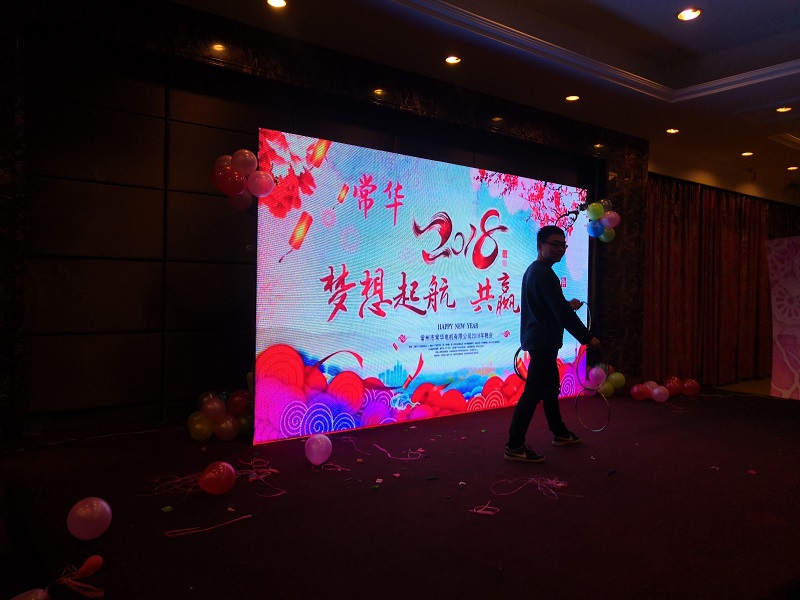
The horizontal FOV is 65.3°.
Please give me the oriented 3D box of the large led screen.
[{"bbox_3d":[0.524,-0.099,6.231,4.253,2.470,0.120,0,1,-38],"label":"large led screen"}]

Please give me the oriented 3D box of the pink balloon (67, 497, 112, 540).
[{"bbox_3d":[-1.475,1.041,2.966,0.222,0.207,0.217,0,1,-26],"label":"pink balloon"}]

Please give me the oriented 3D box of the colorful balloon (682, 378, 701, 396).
[{"bbox_3d":[3.497,1.054,7.496,0.215,0.209,0.215,1,1,25],"label":"colorful balloon"}]

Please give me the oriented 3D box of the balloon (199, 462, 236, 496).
[{"bbox_3d":[-1.064,1.044,3.657,0.217,0.199,0.212,1,1,-16],"label":"balloon"}]

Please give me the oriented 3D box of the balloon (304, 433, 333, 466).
[{"bbox_3d":[-0.557,1.032,4.291,0.190,0.217,0.192,1,1,-7],"label":"balloon"}]

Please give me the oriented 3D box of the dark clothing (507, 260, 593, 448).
[{"bbox_3d":[1.100,0.400,4.820,0.700,1.420,0.500,0,1,-20],"label":"dark clothing"}]

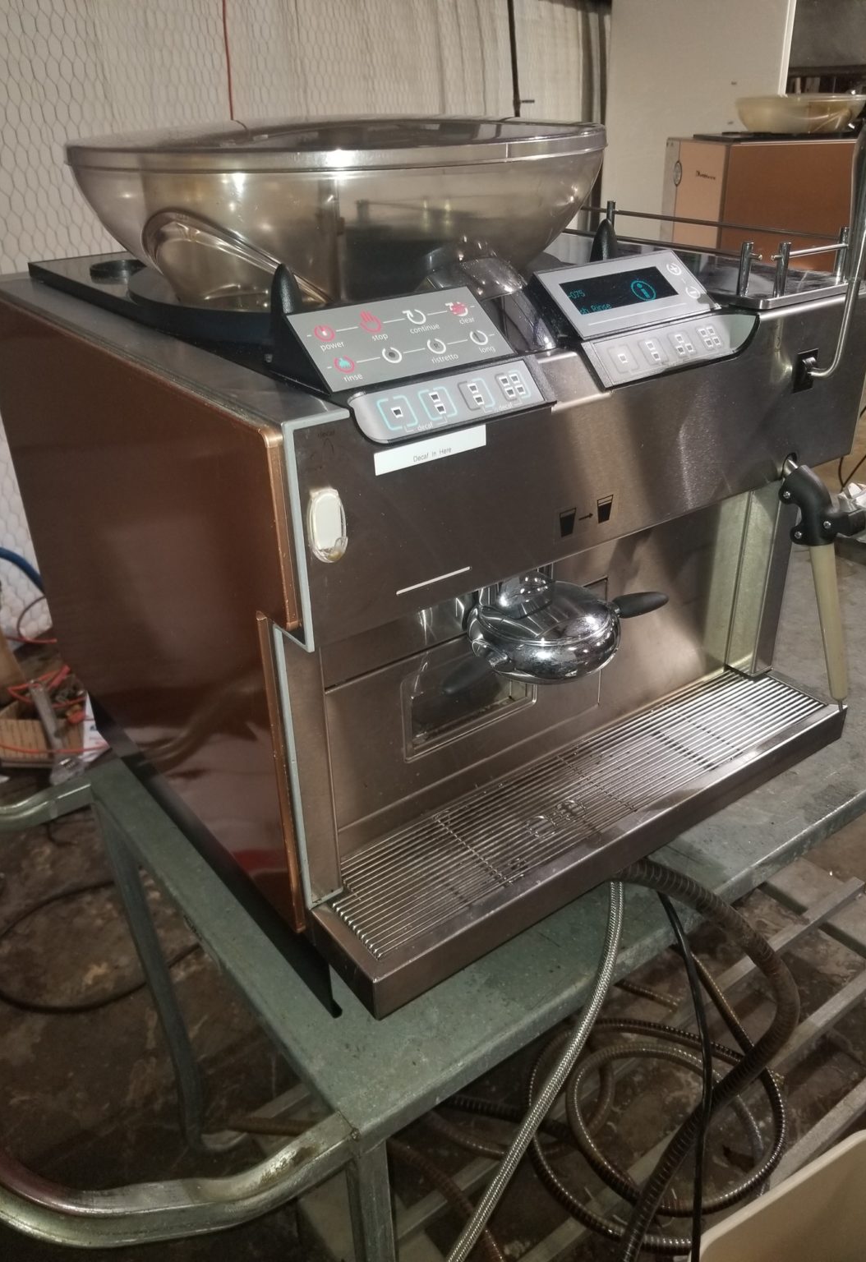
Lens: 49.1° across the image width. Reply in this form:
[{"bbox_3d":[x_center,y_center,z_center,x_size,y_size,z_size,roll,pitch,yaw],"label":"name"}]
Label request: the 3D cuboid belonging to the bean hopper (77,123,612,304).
[{"bbox_3d":[-0.071,-0.354,0.775,0.416,0.106,0.416,-21,34,-30],"label":"bean hopper"}]

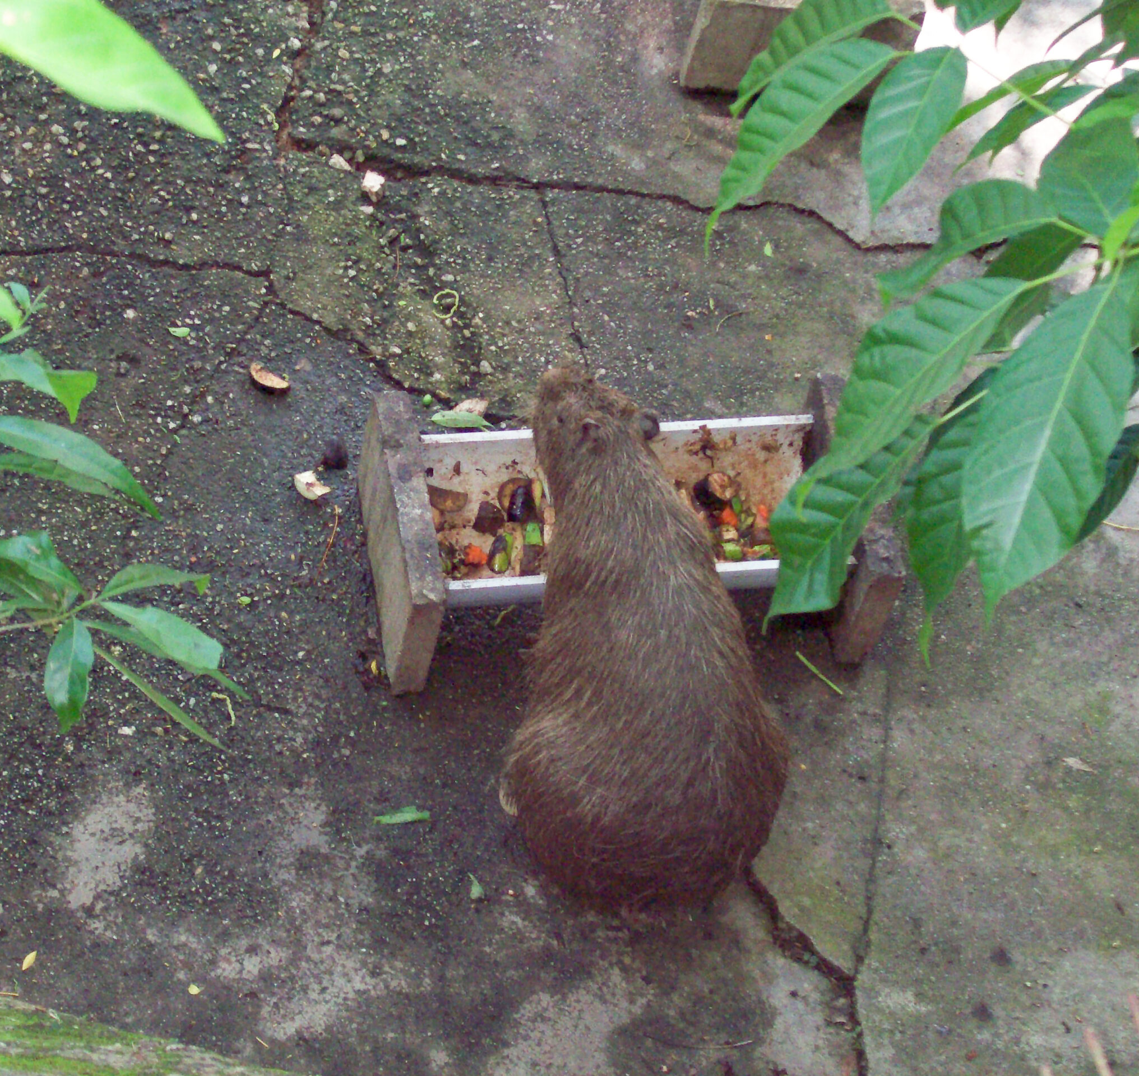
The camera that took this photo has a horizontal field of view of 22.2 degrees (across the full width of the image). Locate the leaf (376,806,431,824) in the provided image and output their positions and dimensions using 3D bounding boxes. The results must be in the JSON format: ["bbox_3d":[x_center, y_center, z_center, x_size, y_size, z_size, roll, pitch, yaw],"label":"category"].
[{"bbox_3d":[-0.256,0.430,4.471,0.090,0.013,0.023,-6,58,-15],"label":"leaf"}]

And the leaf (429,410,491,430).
[{"bbox_3d":[-0.186,-0.201,4.916,0.108,0.011,0.028,9,55,-5],"label":"leaf"}]

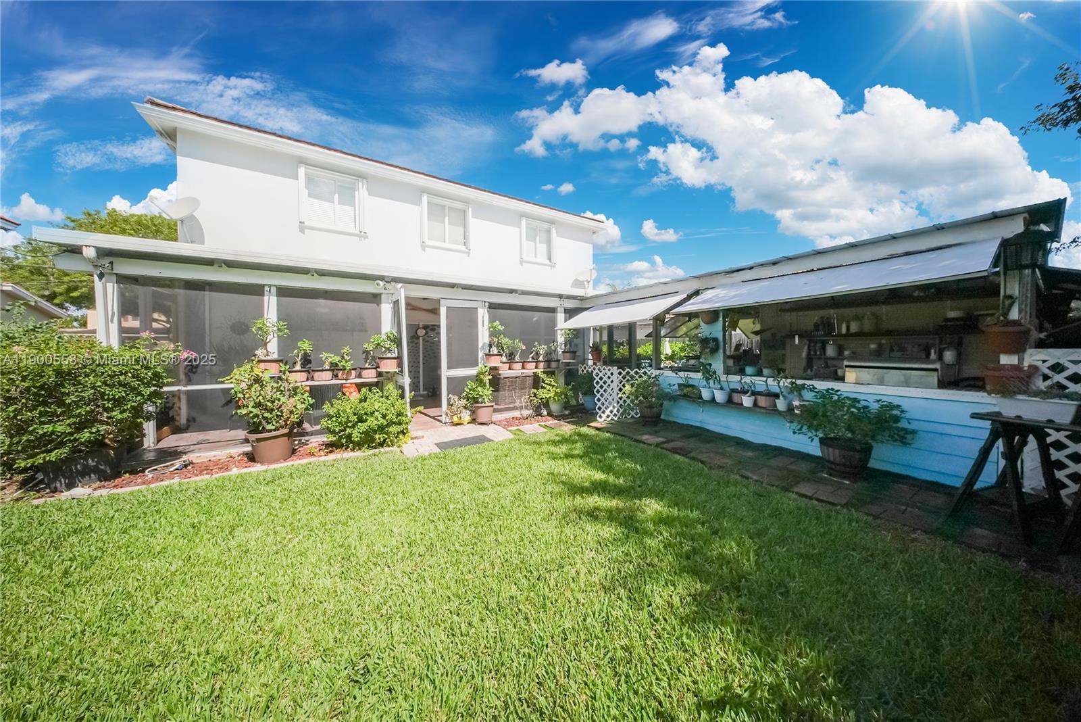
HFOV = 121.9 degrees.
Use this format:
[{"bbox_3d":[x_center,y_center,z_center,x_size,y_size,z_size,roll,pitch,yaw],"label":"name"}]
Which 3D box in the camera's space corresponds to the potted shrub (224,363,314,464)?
[{"bbox_3d":[-3.249,0.584,3.580,0.760,1.170,0.680,-1,2,-29],"label":"potted shrub"}]

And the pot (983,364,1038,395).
[{"bbox_3d":[4.028,0.150,2.581,0.230,0.235,0.250,-1,2,-32],"label":"pot"}]

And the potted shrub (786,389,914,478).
[{"bbox_3d":[3.227,0.735,3.152,0.780,0.900,0.900,-1,2,-32],"label":"potted shrub"}]

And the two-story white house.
[{"bbox_3d":[-2.890,-2.120,8.691,10.100,6.200,8.500,-1,2,-29],"label":"two-story white house"}]

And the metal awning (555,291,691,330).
[{"bbox_3d":[1.464,-0.933,5.787,1.040,0.550,2.400,-1,2,-32],"label":"metal awning"}]

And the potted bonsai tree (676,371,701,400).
[{"bbox_3d":[2.461,0.397,4.995,0.250,0.440,0.330,-1,2,-32],"label":"potted bonsai tree"}]

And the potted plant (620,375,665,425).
[{"bbox_3d":[1.922,0.665,5.461,0.600,0.870,0.680,-1,2,-32],"label":"potted plant"}]

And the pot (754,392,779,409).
[{"bbox_3d":[3.062,0.539,4.074,0.200,0.200,0.220,-1,2,-32],"label":"pot"}]

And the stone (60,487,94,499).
[{"bbox_3d":[-4.134,1.173,2.681,0.220,0.055,0.150,-1,2,-29],"label":"stone"}]

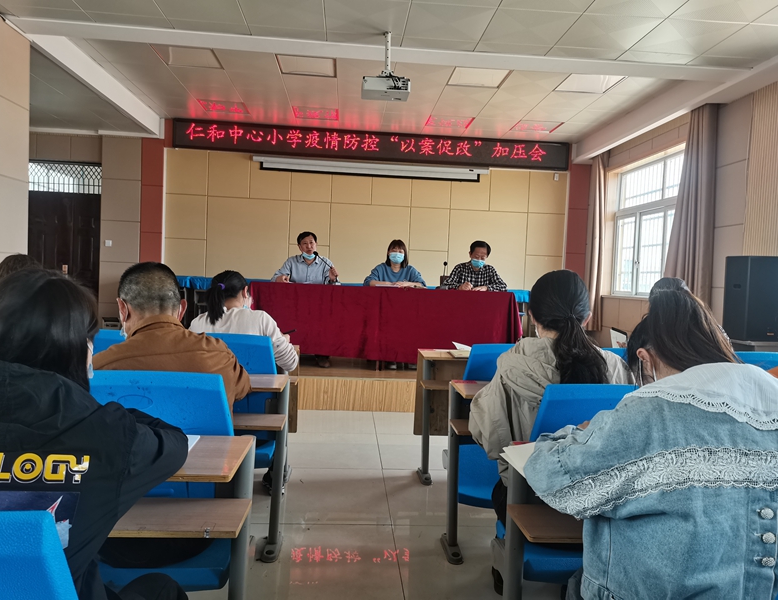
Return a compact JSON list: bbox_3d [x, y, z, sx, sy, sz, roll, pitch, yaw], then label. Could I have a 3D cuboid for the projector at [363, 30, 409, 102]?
[{"bbox_3d":[-0.016,-2.081,5.284,0.400,0.560,0.310,2,2,-4],"label":"projector"}]

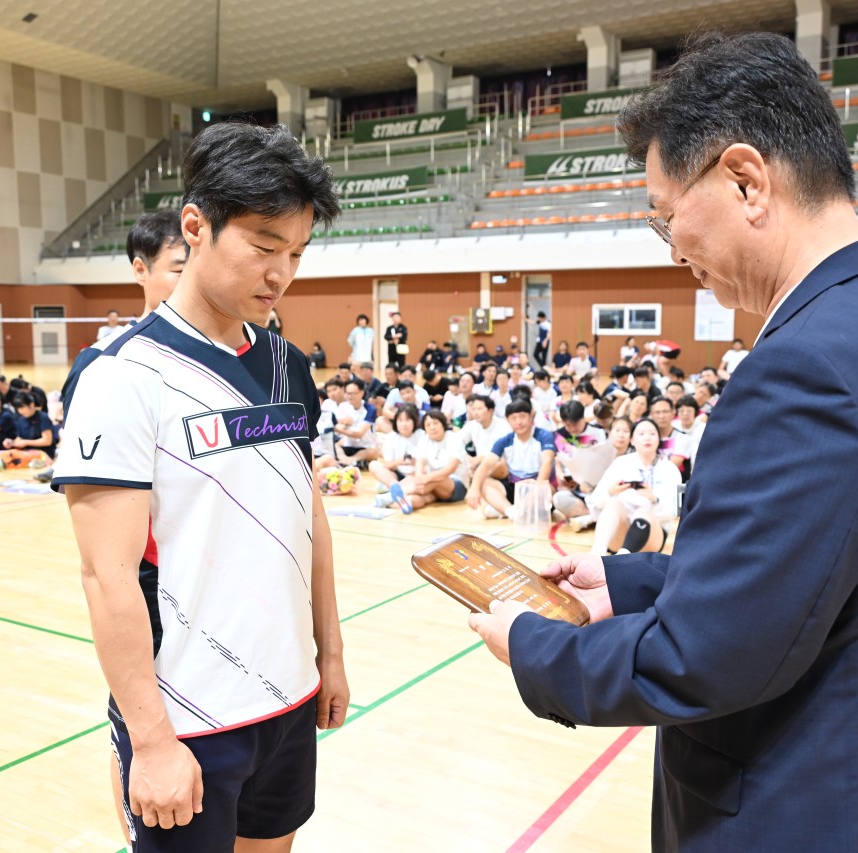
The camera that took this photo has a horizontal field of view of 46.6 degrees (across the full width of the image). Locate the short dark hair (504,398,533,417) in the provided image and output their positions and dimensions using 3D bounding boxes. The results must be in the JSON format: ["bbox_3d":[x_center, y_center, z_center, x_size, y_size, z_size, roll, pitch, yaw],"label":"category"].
[{"bbox_3d":[0.723,-0.141,8.000,0.225,0.170,0.230,1,6,9],"label":"short dark hair"}]

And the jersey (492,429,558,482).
[{"bbox_3d":[0.777,0.252,8.100,0.540,0.500,0.340,0,6,7],"label":"jersey"}]

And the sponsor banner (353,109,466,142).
[{"bbox_3d":[-0.648,-9.739,32.336,4.378,0.700,0.050,4,7,32],"label":"sponsor banner"}]

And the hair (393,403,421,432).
[{"bbox_3d":[-0.191,-0.070,8.650,0.220,0.250,0.220,1,6,11],"label":"hair"}]

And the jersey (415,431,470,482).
[{"bbox_3d":[0.113,0.259,8.300,0.440,0.460,0.320,2,7,18],"label":"jersey"}]

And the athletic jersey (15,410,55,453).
[{"bbox_3d":[-4.320,0.066,10.900,0.420,0.450,0.320,1,6,9],"label":"athletic jersey"}]

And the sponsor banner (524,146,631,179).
[{"bbox_3d":[4.513,-7.007,26.410,4.378,0.700,0.050,4,7,32],"label":"sponsor banner"}]

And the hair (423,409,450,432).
[{"bbox_3d":[0.054,-0.054,8.250,0.205,0.200,0.210,2,7,17],"label":"hair"}]

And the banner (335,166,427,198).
[{"bbox_3d":[-1.885,-7.382,30.404,4.378,0.700,0.050,4,7,32],"label":"banner"}]

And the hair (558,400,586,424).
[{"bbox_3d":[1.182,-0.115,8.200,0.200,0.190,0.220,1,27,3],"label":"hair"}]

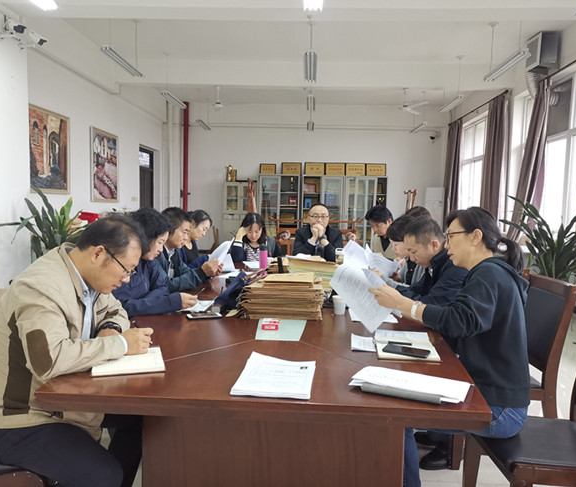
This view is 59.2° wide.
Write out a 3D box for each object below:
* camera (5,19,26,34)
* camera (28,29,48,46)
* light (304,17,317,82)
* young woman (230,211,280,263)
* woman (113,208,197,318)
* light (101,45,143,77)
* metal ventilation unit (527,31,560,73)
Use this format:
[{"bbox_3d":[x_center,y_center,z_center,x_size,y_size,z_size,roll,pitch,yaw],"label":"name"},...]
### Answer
[{"bbox_3d":[-2.781,-2.223,5.191,0.260,0.120,0.120,30,20,35],"label":"camera"},{"bbox_3d":[-2.564,-2.104,5.188,0.220,0.100,0.090,30,8,6],"label":"camera"},{"bbox_3d":[0.290,-2.488,6.250,0.140,0.680,1.230,2,4,3],"label":"light"},{"bbox_3d":[-0.309,0.328,4.706,0.480,1.200,0.700,2,4,3],"label":"young woman"},{"bbox_3d":[-0.819,0.446,2.580,0.750,1.250,0.520,2,4,5],"label":"woman"},{"bbox_3d":[-2.069,-2.276,6.337,0.140,0.080,1.230,2,4,3],"label":"light"},{"bbox_3d":[3.434,-2.524,6.782,0.270,0.490,0.410,2,4,3],"label":"metal ventilation unit"}]

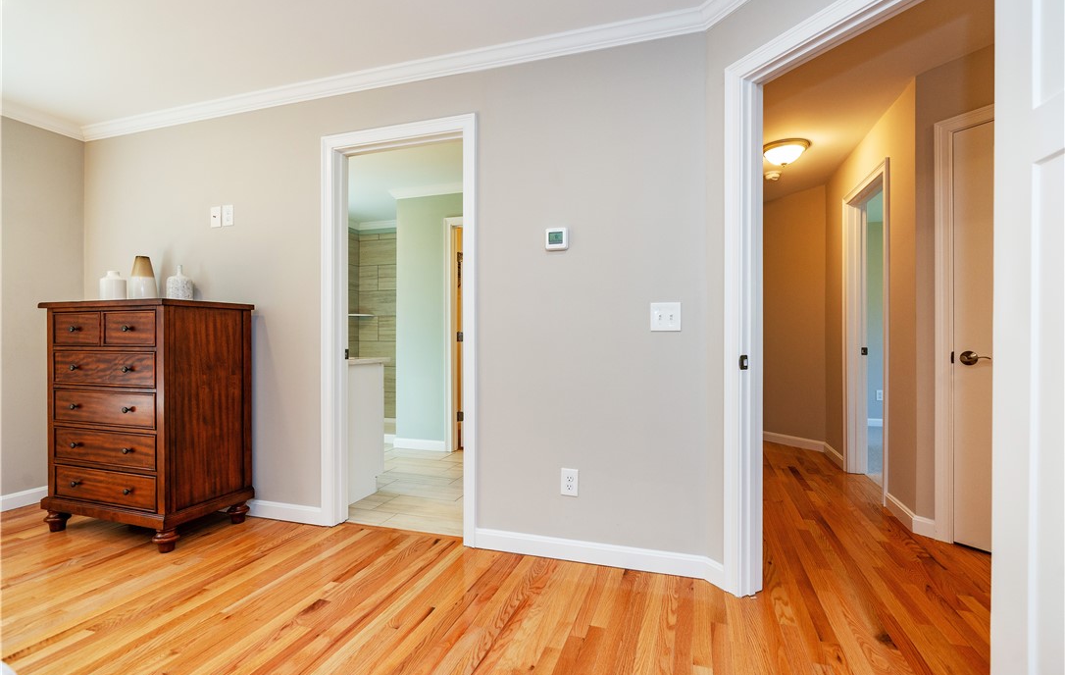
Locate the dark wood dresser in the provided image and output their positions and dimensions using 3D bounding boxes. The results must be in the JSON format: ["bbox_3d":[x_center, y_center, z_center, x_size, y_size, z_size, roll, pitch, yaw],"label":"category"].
[{"bbox_3d":[-2.096,0.420,2.597,0.899,1.202,0.502,0,0,17],"label":"dark wood dresser"}]

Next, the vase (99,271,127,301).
[{"bbox_3d":[-2.374,-0.278,2.681,0.114,0.194,0.114,0,0,17],"label":"vase"}]

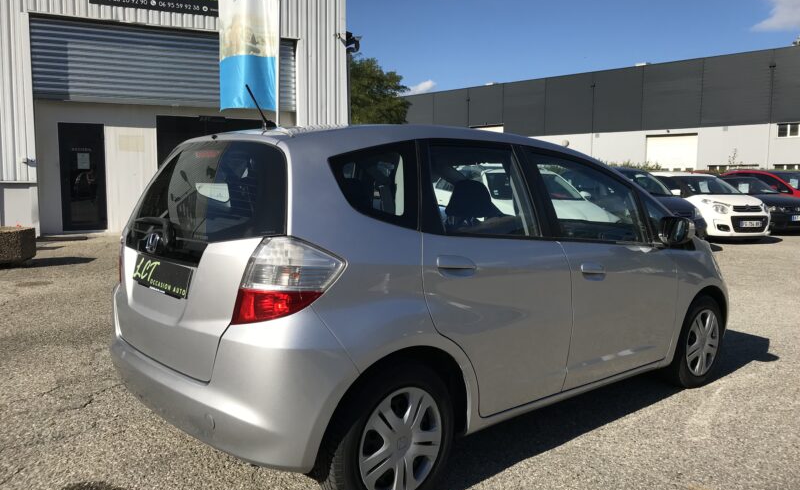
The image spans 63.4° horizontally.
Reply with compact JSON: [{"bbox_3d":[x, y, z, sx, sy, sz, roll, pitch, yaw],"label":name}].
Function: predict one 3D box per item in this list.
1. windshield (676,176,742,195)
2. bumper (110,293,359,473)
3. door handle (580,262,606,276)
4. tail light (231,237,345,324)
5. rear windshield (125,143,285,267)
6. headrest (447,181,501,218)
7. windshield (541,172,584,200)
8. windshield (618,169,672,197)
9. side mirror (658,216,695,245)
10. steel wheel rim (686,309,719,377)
[{"bbox_3d":[6.490,-1.261,13.597,1.280,0.160,0.700,-1,42,-16],"label":"windshield"},{"bbox_3d":[-0.819,0.393,2.591,0.390,0.540,1.660,-3,7,-42],"label":"bumper"},{"bbox_3d":[0.886,0.108,2.980,0.210,0.060,0.055,-3,7,-42],"label":"door handle"},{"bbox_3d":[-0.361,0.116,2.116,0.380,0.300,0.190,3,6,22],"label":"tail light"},{"bbox_3d":[-0.795,-0.170,2.550,1.220,0.510,0.130,7,-17,47],"label":"rear windshield"},{"bbox_3d":[0.338,-0.223,3.106,0.130,0.190,0.270,-3,7,-42],"label":"headrest"},{"bbox_3d":[1.874,-0.839,9.182,1.380,0.170,0.740,-1,41,-16],"label":"windshield"},{"bbox_3d":[4.066,-1.088,11.477,1.380,0.170,0.780,-1,41,-11],"label":"windshield"},{"bbox_3d":[1.467,-0.074,3.421,0.115,0.145,0.180,-3,7,-42],"label":"side mirror"},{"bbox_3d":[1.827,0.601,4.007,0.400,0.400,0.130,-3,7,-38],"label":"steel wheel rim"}]

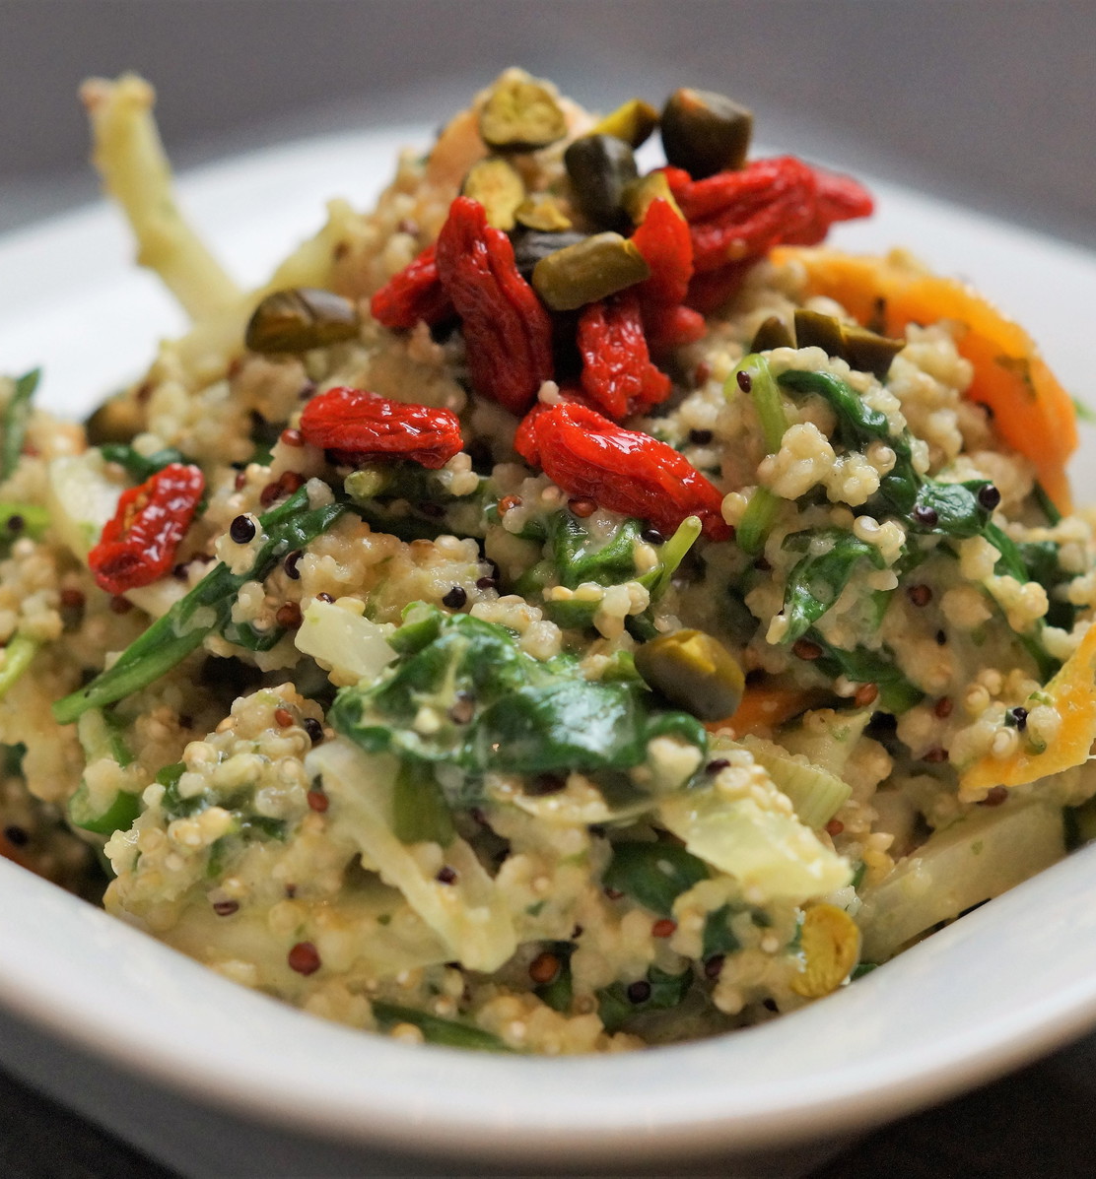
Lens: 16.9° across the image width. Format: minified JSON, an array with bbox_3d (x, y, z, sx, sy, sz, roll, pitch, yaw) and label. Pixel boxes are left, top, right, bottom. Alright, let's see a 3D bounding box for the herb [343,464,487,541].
[{"bbox_3d":[-0.013,-0.008,0.351,0.013,0.006,0.005,0,28,0],"label":"herb"}]

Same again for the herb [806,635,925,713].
[{"bbox_3d":[0.030,0.008,0.351,0.013,0.004,0.004,31,35,9],"label":"herb"}]

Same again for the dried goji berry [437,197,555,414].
[{"bbox_3d":[-0.005,-0.027,0.356,0.008,0.021,0.007,-16,-7,8],"label":"dried goji berry"}]

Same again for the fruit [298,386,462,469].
[{"bbox_3d":[-0.016,-0.016,0.353,0.015,0.006,0.006,10,29,6],"label":"fruit"}]

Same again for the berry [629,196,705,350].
[{"bbox_3d":[0.012,-0.031,0.360,0.006,0.015,0.006,-7,0,4],"label":"berry"}]

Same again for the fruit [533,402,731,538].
[{"bbox_3d":[0.008,-0.011,0.350,0.021,0.007,0.007,33,35,7],"label":"fruit"}]

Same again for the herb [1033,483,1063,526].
[{"bbox_3d":[0.051,-0.009,0.377,0.002,0.004,0.002,-32,-6,16],"label":"herb"}]

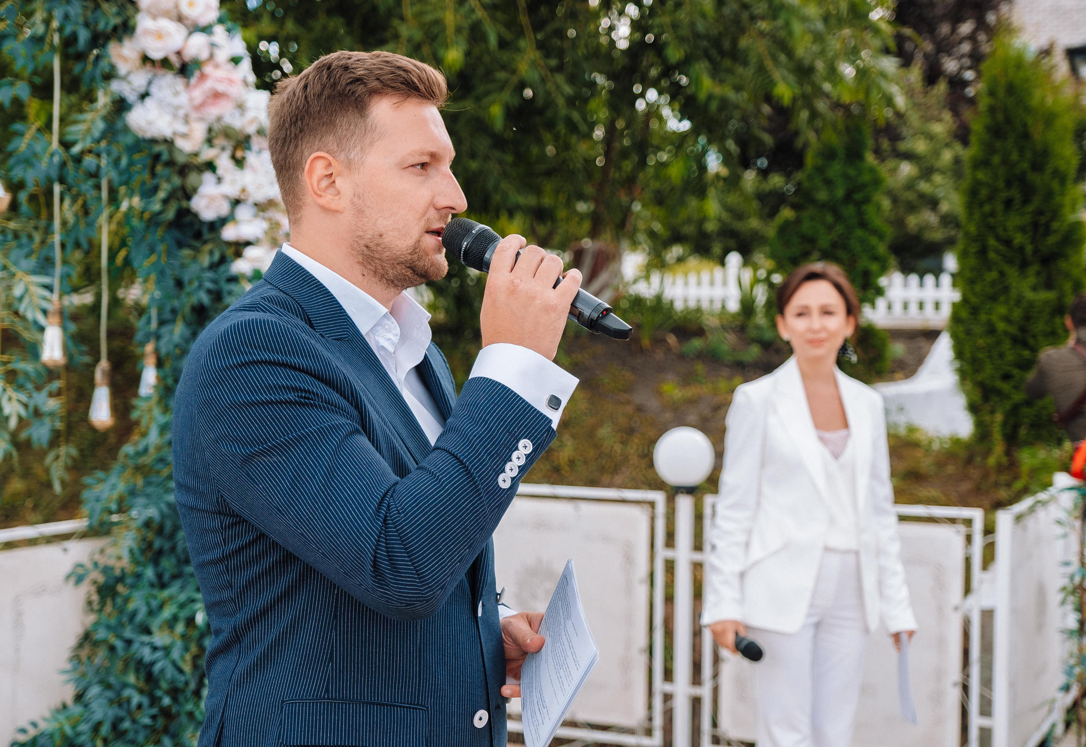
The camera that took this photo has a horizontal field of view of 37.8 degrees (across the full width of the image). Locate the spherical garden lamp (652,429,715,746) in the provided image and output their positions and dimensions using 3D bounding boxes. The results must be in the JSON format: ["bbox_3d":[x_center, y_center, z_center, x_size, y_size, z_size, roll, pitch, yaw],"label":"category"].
[{"bbox_3d":[0.458,0.751,5.198,0.200,1.157,0.200,0,2,0],"label":"spherical garden lamp"}]

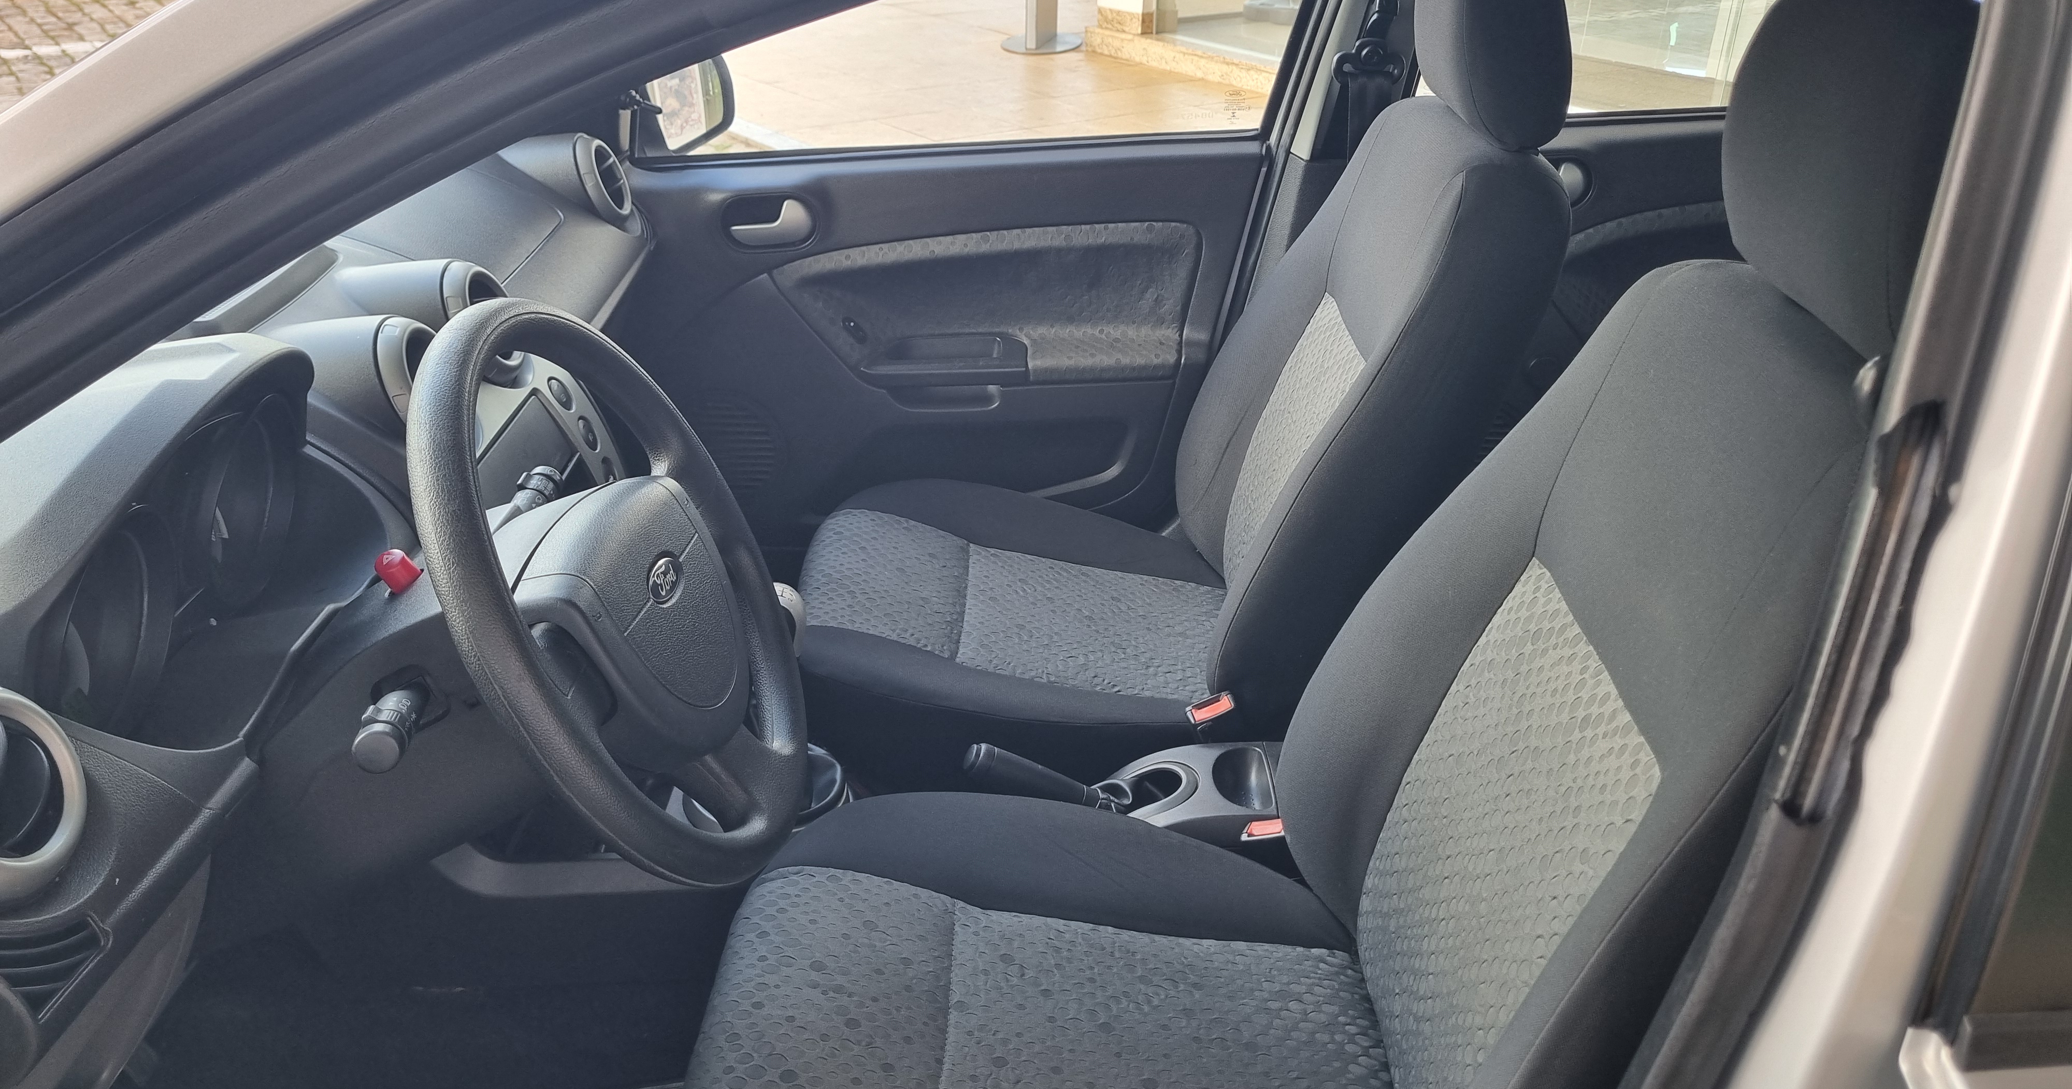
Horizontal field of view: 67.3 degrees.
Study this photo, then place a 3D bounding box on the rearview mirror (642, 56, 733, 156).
[{"bbox_3d":[-0.479,-0.577,2.010,0.110,0.145,0.200,7,29,11],"label":"rearview mirror"}]

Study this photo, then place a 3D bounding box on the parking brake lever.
[{"bbox_3d":[0.011,0.217,1.448,0.175,0.045,0.038,15,28,-7],"label":"parking brake lever"}]

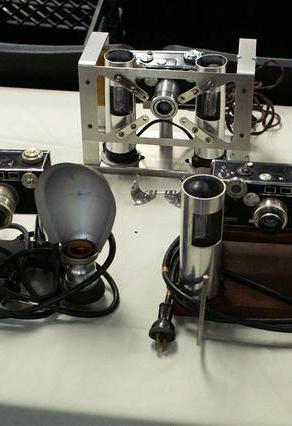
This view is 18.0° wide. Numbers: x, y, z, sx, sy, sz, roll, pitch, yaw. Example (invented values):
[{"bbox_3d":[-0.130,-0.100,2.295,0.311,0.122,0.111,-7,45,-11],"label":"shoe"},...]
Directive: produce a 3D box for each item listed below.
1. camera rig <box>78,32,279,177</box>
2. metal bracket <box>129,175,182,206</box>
[{"bbox_3d":[0.058,-0.170,1.466,0.306,0.186,0.140,4,36,6],"label":"camera rig"},{"bbox_3d":[0.022,-0.035,1.417,0.086,0.026,0.050,2,36,4],"label":"metal bracket"}]

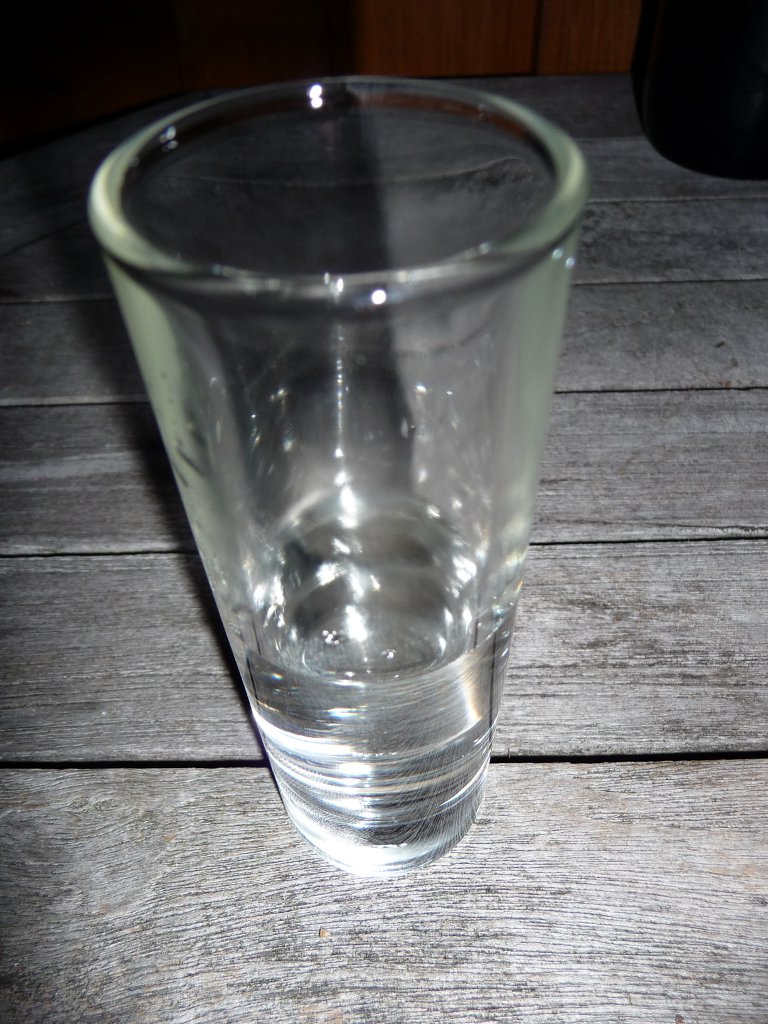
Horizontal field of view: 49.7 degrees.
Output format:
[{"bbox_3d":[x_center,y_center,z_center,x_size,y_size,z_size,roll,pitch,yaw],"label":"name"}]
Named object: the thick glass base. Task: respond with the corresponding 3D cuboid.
[{"bbox_3d":[0.000,0.037,0.134,0.036,0.023,0.036,-3,47,0],"label":"thick glass base"}]

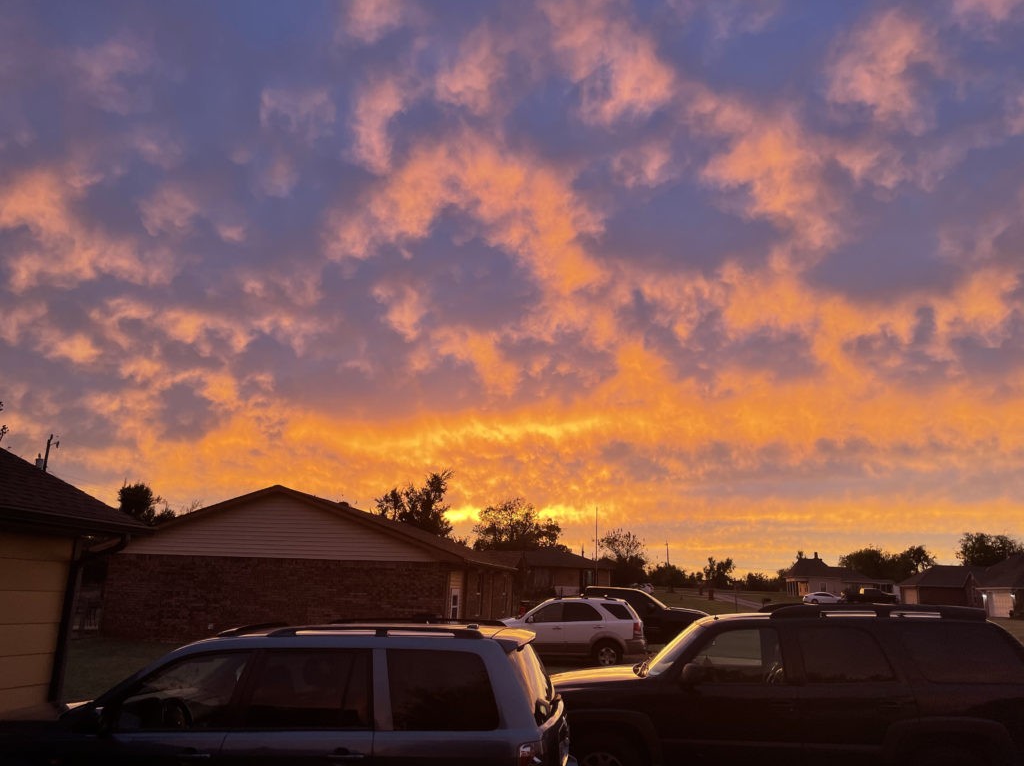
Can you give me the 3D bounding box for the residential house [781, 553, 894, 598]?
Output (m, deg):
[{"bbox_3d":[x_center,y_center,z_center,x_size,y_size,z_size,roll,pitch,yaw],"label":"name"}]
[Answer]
[{"bbox_3d":[43.928,26.241,104.252,13.200,5.700,10.500,-1,-15,9],"label":"residential house"}]

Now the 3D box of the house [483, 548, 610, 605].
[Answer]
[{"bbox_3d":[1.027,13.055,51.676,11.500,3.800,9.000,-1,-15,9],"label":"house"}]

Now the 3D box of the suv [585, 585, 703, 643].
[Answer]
[{"bbox_3d":[3.480,7.380,23.755,5.500,1.900,1.980,-1,-15,9],"label":"suv"}]

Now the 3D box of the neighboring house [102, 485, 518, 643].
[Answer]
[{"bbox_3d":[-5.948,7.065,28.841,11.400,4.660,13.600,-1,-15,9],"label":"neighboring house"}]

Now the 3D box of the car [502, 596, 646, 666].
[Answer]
[{"bbox_3d":[1.364,6.725,20.836,4.570,1.750,1.880,-1,-15,10],"label":"car"}]

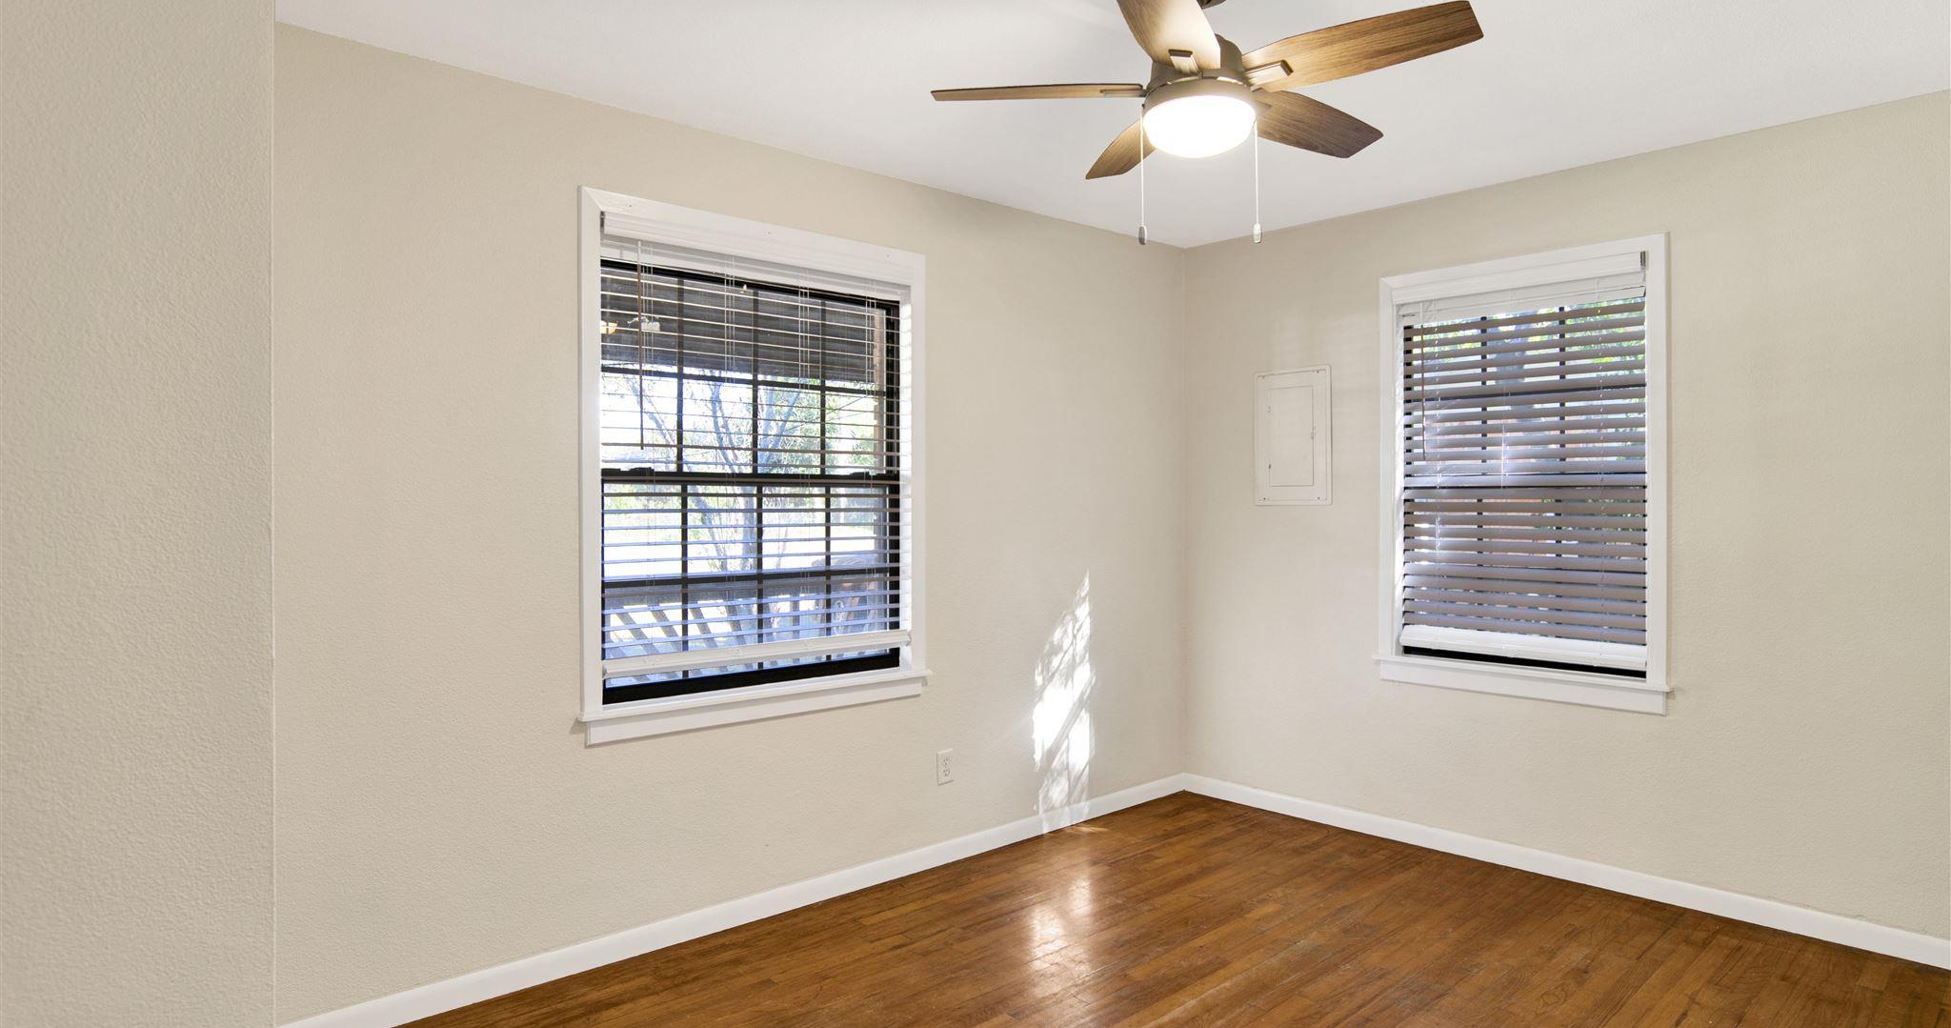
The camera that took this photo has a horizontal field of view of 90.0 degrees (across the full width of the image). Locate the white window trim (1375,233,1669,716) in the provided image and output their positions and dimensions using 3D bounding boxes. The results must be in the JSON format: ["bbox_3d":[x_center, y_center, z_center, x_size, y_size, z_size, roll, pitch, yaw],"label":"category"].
[{"bbox_3d":[1.924,-0.133,3.487,0.930,1.552,0.131,1,1,44],"label":"white window trim"}]

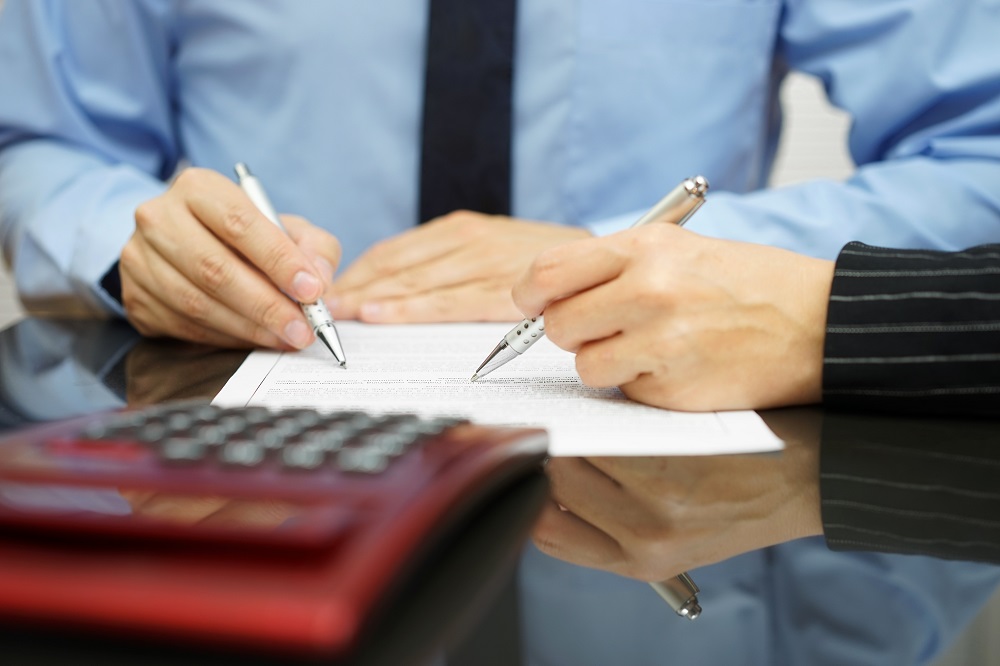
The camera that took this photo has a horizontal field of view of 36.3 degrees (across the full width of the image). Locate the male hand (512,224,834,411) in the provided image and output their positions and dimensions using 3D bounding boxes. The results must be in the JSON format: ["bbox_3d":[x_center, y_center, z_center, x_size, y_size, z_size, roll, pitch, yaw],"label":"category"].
[{"bbox_3d":[0.070,-0.011,0.620,0.132,0.068,0.078,2,10,14],"label":"male hand"}]

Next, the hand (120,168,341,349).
[{"bbox_3d":[-0.136,-0.038,0.751,0.085,0.078,0.140,-7,12,-33],"label":"hand"}]

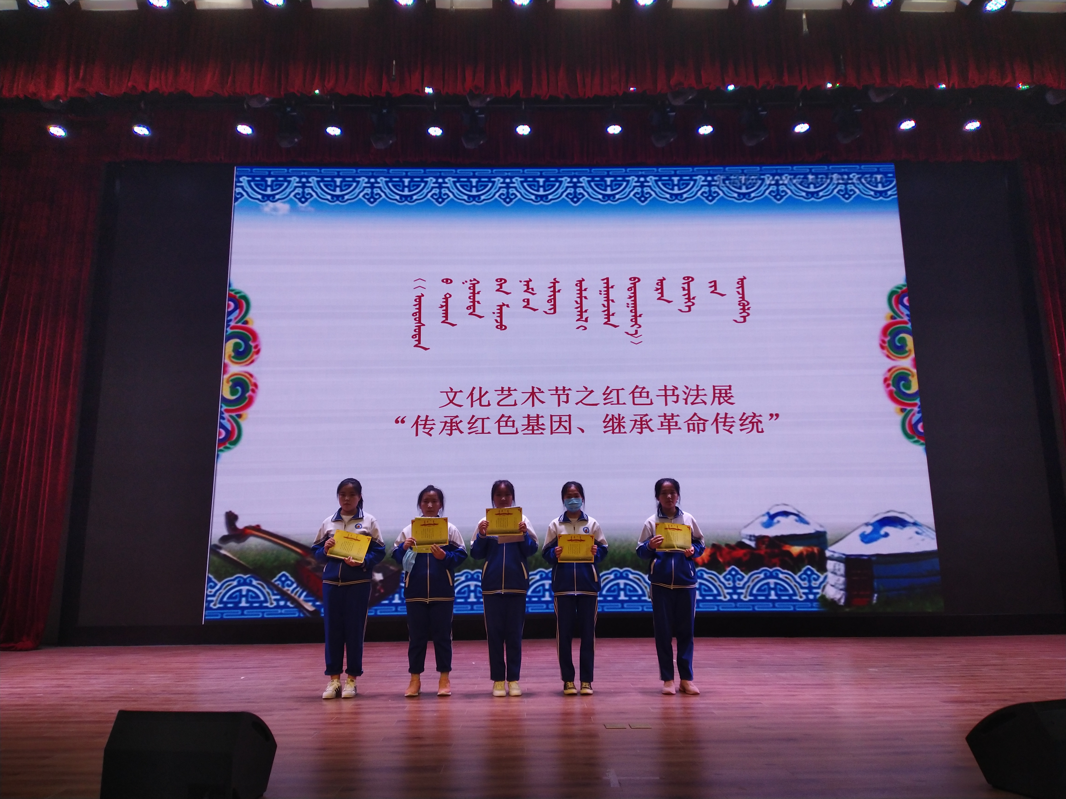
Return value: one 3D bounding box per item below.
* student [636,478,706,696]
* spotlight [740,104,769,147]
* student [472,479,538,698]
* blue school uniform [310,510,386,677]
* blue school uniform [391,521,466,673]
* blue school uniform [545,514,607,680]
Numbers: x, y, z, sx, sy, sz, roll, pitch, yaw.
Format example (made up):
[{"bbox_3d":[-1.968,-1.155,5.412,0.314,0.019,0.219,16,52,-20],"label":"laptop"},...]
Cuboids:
[{"bbox_3d":[1.065,1.423,6.197,0.514,1.612,0.400,-1,-12,4],"label":"student"},{"bbox_3d":[2.864,-3.566,10.366,0.330,0.490,0.300,0,-12,-1],"label":"spotlight"},{"bbox_3d":[-0.216,1.436,6.198,0.489,1.612,0.400,-1,-12,3],"label":"student"},{"bbox_3d":[-1.429,1.487,6.190,0.557,1.246,0.360,-2,-12,6],"label":"blue school uniform"},{"bbox_3d":[-0.806,1.537,6.229,0.554,1.140,0.380,-1,-12,0],"label":"blue school uniform"},{"bbox_3d":[0.328,1.504,6.106,0.489,1.274,0.340,0,-12,-1],"label":"blue school uniform"}]

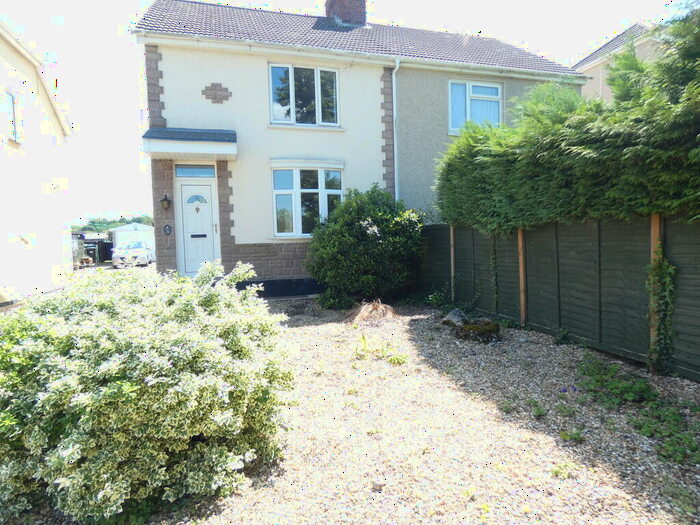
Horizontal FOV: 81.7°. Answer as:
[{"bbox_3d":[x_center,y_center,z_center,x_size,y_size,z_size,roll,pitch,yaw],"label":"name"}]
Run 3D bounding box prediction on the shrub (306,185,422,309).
[{"bbox_3d":[0.308,-0.429,8.600,2.400,2.450,2.100,-2,3,-15],"label":"shrub"}]

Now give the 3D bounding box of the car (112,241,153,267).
[{"bbox_3d":[-12.143,-0.495,23.000,1.720,1.480,4.000,-2,3,-18],"label":"car"}]

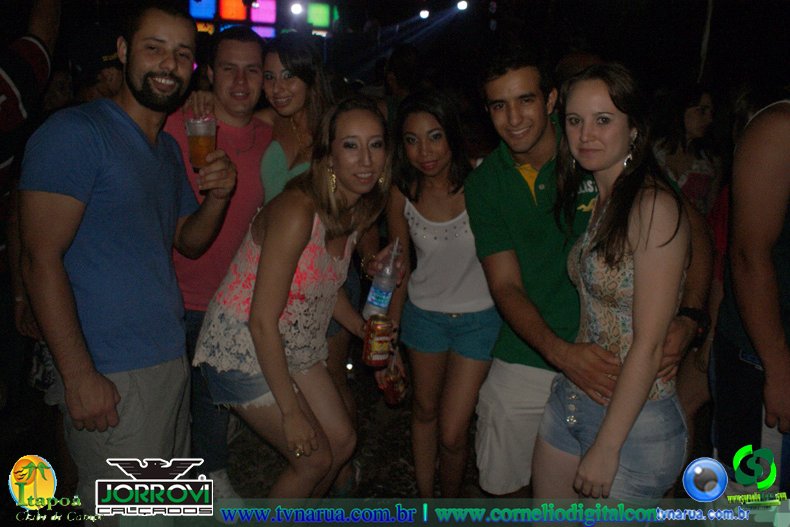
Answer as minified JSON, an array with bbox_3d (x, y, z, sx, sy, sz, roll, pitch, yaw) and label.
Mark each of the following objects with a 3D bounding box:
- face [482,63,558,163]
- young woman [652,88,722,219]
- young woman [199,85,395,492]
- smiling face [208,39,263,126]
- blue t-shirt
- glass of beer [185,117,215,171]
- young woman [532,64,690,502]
[{"bbox_3d":[0.293,-0.352,1.390,0.165,0.220,0.180,-7,13,21],"label":"face"},{"bbox_3d":[1.199,0.066,2.598,0.430,1.620,0.280,5,13,7],"label":"young woman"},{"bbox_3d":[-0.290,0.345,1.673,0.540,1.550,0.460,11,18,39],"label":"young woman"},{"bbox_3d":[-0.439,-0.504,1.640,0.160,0.225,0.180,-3,14,-20],"label":"smiling face"},{"bbox_3d":[-0.693,-0.077,1.470,0.280,0.620,0.450,13,16,38],"label":"blue t-shirt"},{"bbox_3d":[-0.457,-0.281,1.400,0.073,0.120,0.073,-1,13,-18],"label":"glass of beer"},{"bbox_3d":[0.480,0.384,1.436,0.300,1.640,0.430,-8,16,-29],"label":"young woman"}]

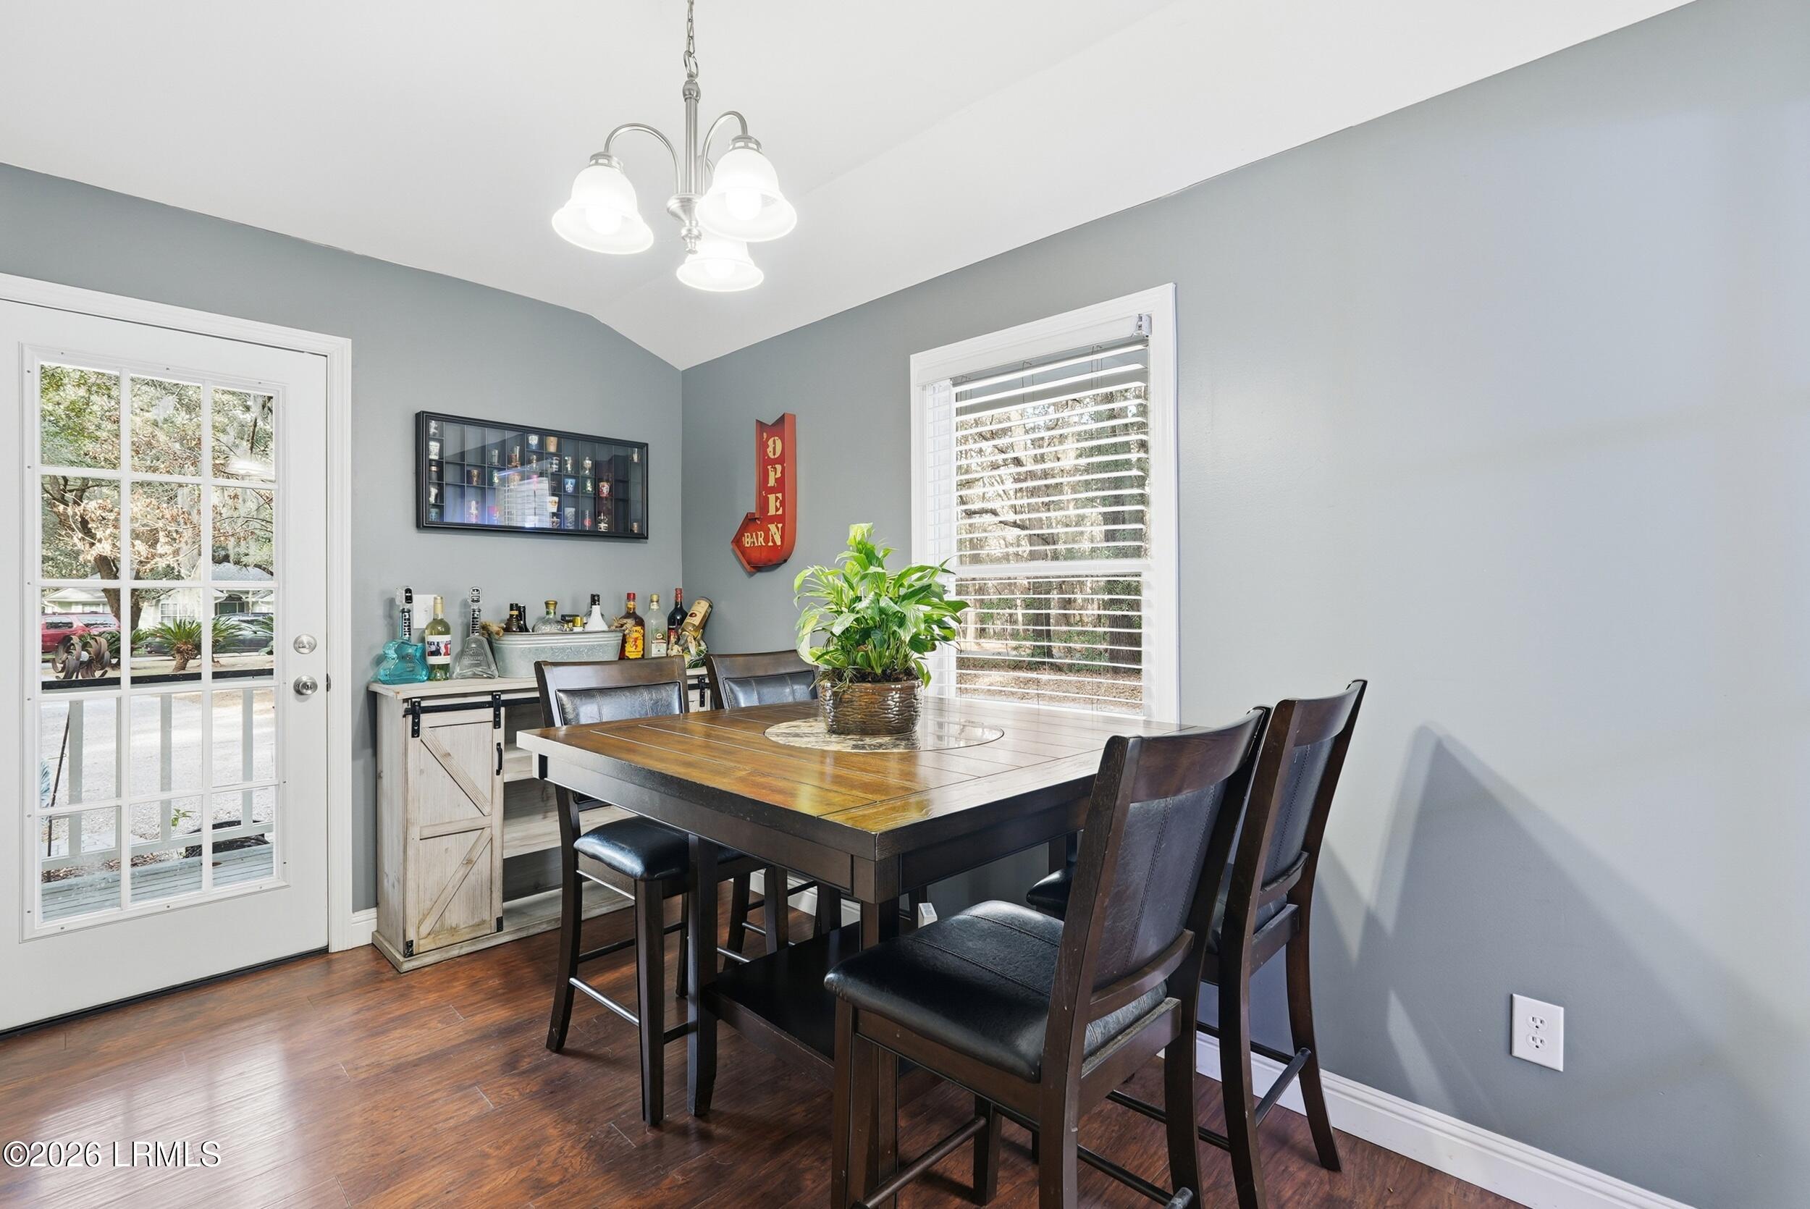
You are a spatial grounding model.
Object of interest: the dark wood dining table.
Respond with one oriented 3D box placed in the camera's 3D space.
[{"bbox_3d":[-0.057,0.748,1.883,1.200,0.905,1.180,0,0,44],"label":"dark wood dining table"}]

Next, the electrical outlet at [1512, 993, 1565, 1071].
[{"bbox_3d":[1.260,0.851,1.603,0.080,0.124,0.008,0,0,43],"label":"electrical outlet"}]

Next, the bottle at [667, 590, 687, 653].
[{"bbox_3d":[-1.030,0.104,3.670,0.096,0.345,0.096,0,0,-32],"label":"bottle"}]

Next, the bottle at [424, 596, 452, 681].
[{"bbox_3d":[-1.716,0.125,2.965,0.080,0.308,0.080,0,0,-38],"label":"bottle"}]

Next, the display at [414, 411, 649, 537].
[{"bbox_3d":[-1.473,-0.495,3.273,0.075,0.424,0.894,0,0,43],"label":"display"}]

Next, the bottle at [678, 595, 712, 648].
[{"bbox_3d":[-0.929,0.082,3.580,0.075,0.252,0.075,27,0,-13],"label":"bottle"}]

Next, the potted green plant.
[{"bbox_3d":[-0.058,0.054,1.900,0.410,0.485,0.390,0,0,0],"label":"potted green plant"}]

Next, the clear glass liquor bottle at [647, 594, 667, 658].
[{"bbox_3d":[-1.097,0.117,3.540,0.088,0.320,0.088,0,0,-35],"label":"clear glass liquor bottle"}]

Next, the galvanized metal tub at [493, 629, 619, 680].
[{"bbox_3d":[-1.385,0.199,3.240,0.245,0.158,0.530,0,0,43],"label":"galvanized metal tub"}]

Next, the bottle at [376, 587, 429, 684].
[{"bbox_3d":[-1.766,0.110,2.840,0.070,0.340,0.142,0,0,32],"label":"bottle"}]

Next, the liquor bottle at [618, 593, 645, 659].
[{"bbox_3d":[-1.168,0.117,3.440,0.108,0.322,0.108,0,0,-32],"label":"liquor bottle"}]

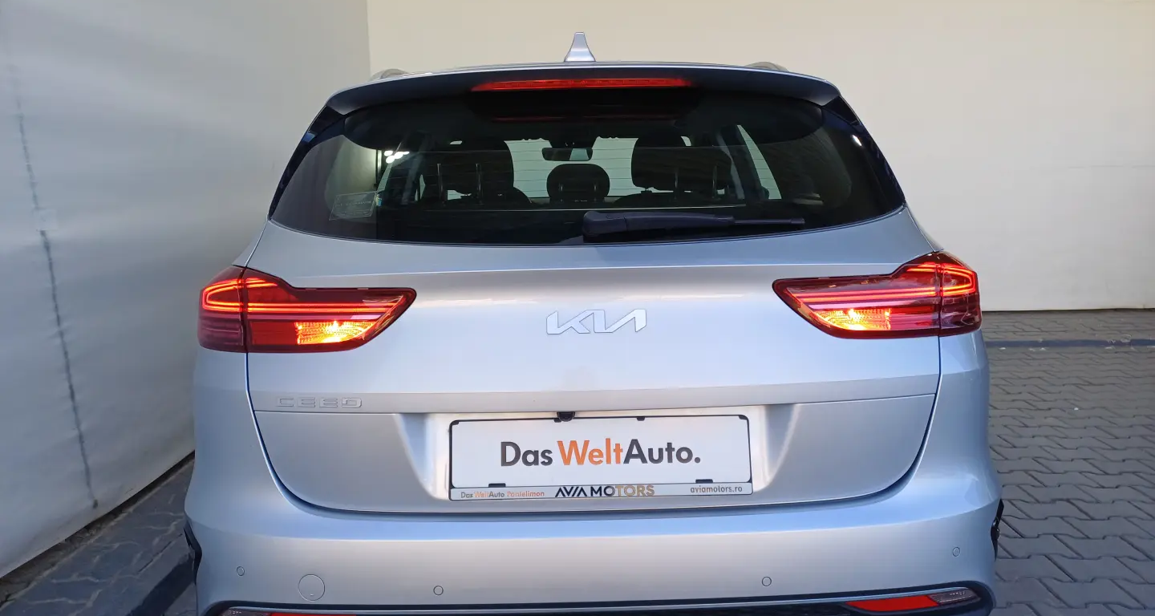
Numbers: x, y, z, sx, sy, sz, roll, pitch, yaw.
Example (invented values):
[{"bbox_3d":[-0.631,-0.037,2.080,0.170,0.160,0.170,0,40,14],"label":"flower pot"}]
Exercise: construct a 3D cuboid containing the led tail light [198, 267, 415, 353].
[{"bbox_3d":[-0.537,-0.010,1.579,0.539,0.153,0.203,1,9,11],"label":"led tail light"}]

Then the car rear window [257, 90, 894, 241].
[{"bbox_3d":[0.021,-0.298,1.690,1.290,0.420,0.170,-1,-27,-1],"label":"car rear window"}]

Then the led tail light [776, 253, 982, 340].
[{"bbox_3d":[0.577,-0.030,1.575,0.470,0.163,0.240,-1,8,-1],"label":"led tail light"}]

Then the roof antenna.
[{"bbox_3d":[0.006,-0.615,1.989,0.077,0.075,0.150,-1,9,-1],"label":"roof antenna"}]

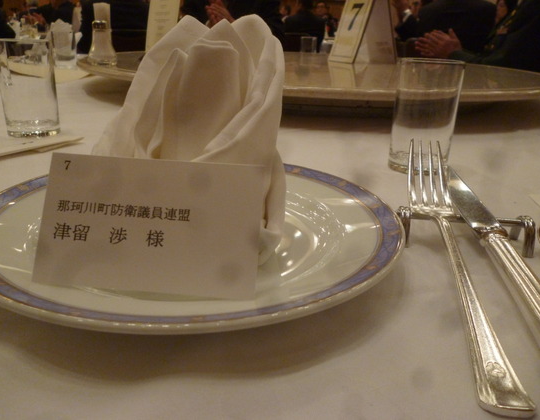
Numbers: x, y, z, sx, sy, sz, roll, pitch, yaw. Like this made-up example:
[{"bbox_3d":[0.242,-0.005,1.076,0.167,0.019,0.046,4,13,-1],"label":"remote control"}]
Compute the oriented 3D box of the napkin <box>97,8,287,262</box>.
[{"bbox_3d":[-0.043,-0.042,0.234,0.109,0.112,0.092,3,21,0],"label":"napkin"}]

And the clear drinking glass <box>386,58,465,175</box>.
[{"bbox_3d":[0.146,-0.089,0.424,0.058,0.096,0.058,3,21,0],"label":"clear drinking glass"}]

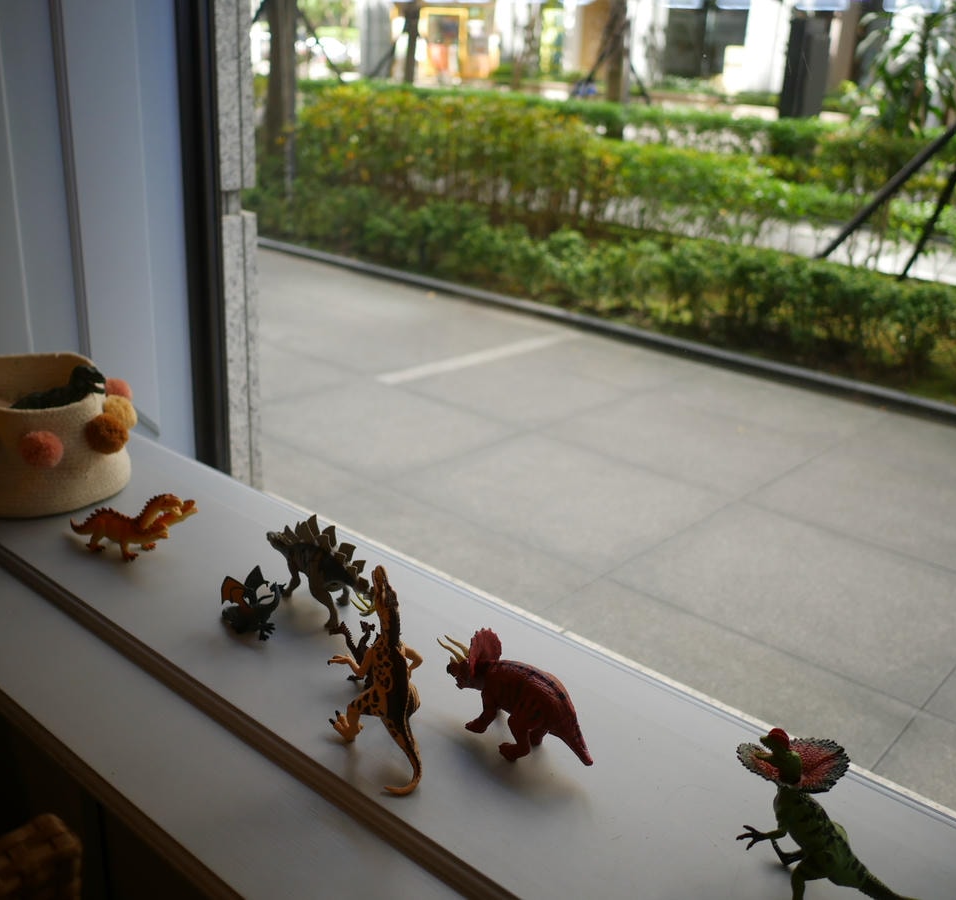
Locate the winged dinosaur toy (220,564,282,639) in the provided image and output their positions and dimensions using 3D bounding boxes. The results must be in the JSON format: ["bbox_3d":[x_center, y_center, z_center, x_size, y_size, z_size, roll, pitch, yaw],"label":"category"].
[{"bbox_3d":[-0.217,0.144,1.007,0.074,0.062,0.049,15,24,28],"label":"winged dinosaur toy"}]

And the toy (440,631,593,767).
[{"bbox_3d":[0.027,0.200,0.852,0.165,0.095,0.050,20,27,37],"label":"toy"}]

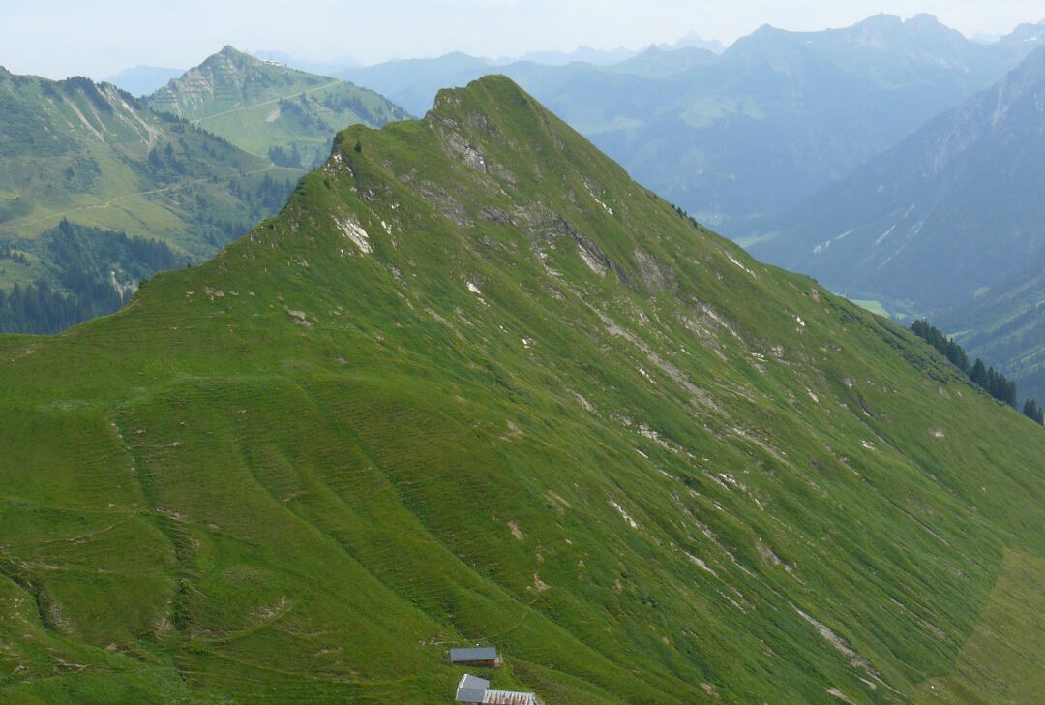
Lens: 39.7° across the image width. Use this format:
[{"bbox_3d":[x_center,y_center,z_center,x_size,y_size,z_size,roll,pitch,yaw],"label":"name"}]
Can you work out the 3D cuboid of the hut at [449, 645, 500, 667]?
[{"bbox_3d":[-14.800,94.670,452.980,14.500,4.600,7.500,-1,11,-3],"label":"hut"}]

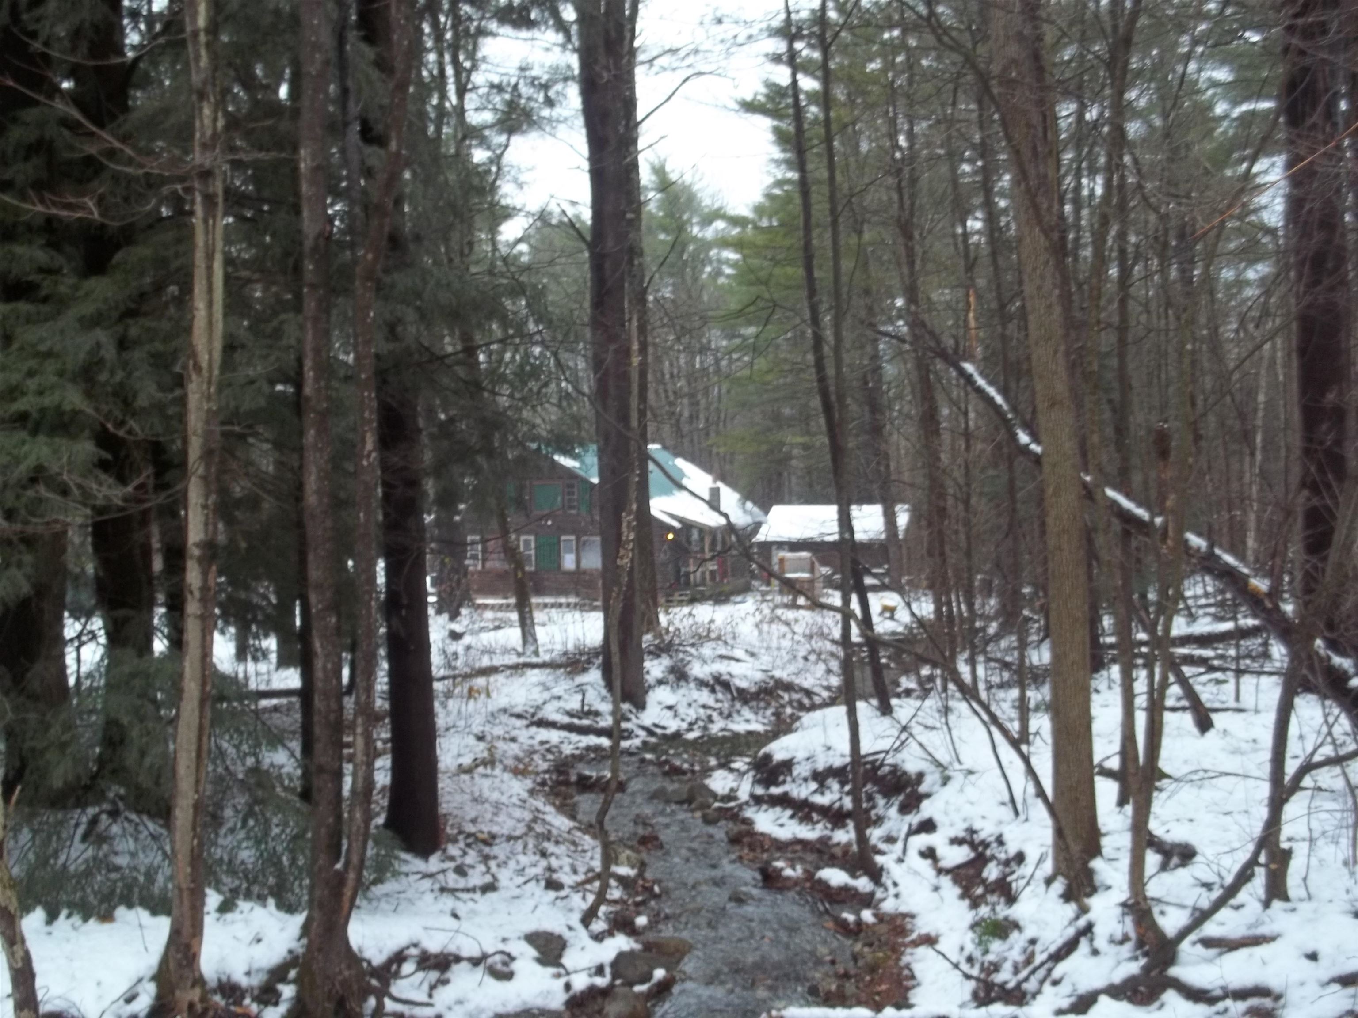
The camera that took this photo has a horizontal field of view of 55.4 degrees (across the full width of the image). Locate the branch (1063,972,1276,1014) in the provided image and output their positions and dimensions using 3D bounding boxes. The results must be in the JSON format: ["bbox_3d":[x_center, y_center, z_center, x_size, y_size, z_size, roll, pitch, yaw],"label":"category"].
[{"bbox_3d":[2.856,2.843,7.600,1.250,0.150,0.300,-1,2,-7],"label":"branch"}]

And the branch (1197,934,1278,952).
[{"bbox_3d":[3.621,2.816,8.400,0.520,0.085,0.110,-1,2,-10],"label":"branch"}]

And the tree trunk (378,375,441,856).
[{"bbox_3d":[-2.303,0.906,11.000,0.470,4.020,0.470,-2,2,0],"label":"tree trunk"}]

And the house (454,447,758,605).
[{"bbox_3d":[-2.766,0.553,54.000,10.000,5.950,8.000,0,2,32],"label":"house"}]

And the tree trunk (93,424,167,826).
[{"bbox_3d":[-5.217,1.074,12.300,0.560,3.620,0.560,-1,2,0],"label":"tree trunk"}]

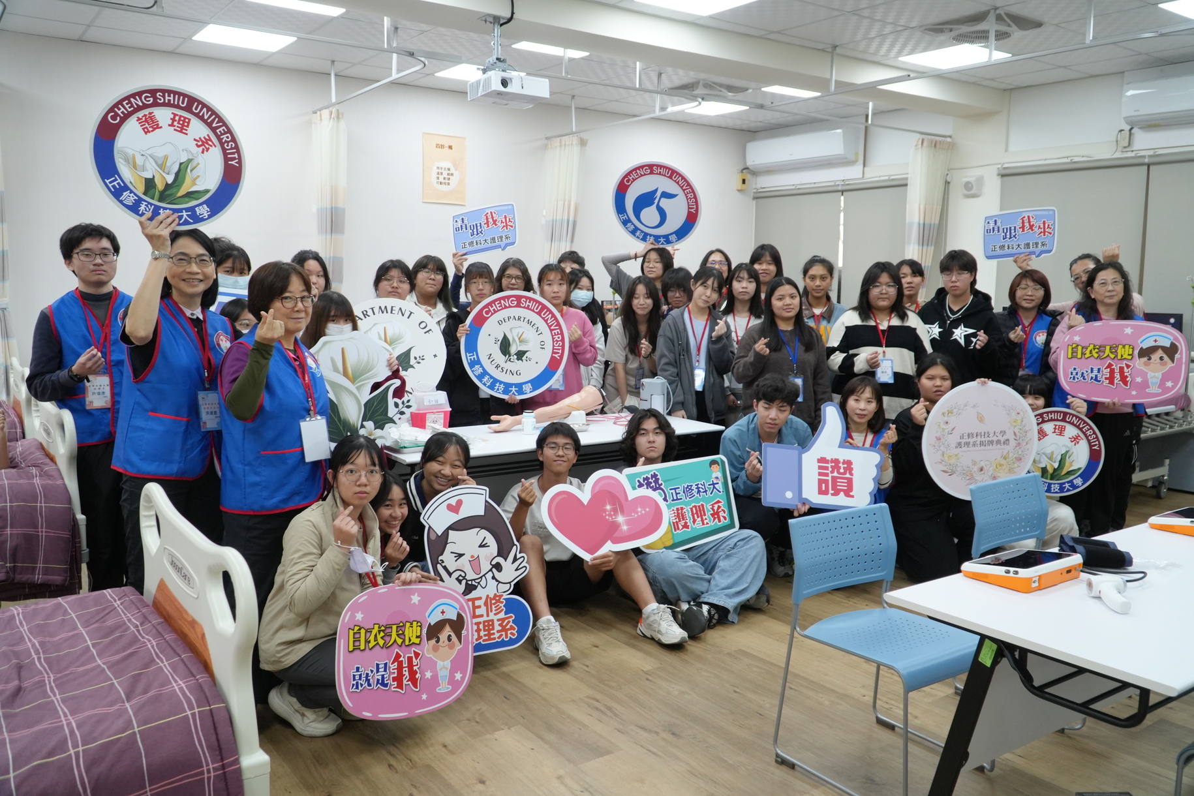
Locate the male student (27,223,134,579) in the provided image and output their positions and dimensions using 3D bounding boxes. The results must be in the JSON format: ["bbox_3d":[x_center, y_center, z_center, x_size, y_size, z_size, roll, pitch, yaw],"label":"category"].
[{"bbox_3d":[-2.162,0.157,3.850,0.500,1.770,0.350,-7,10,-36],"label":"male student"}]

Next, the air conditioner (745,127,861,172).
[{"bbox_3d":[2.145,-2.628,9.590,0.230,0.310,1.260,-7,11,-37],"label":"air conditioner"}]

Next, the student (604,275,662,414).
[{"bbox_3d":[0.218,0.031,5.443,0.440,1.530,0.360,-2,9,-12],"label":"student"}]

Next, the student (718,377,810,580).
[{"bbox_3d":[0.894,0.372,4.700,0.500,0.972,0.600,-1,7,-9],"label":"student"}]

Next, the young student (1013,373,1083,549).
[{"bbox_3d":[2.333,0.376,4.680,0.480,0.996,0.600,3,8,20],"label":"young student"}]

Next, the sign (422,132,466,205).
[{"bbox_3d":[-1.319,-1.988,7.794,0.415,0.585,0.020,-7,11,-37],"label":"sign"}]

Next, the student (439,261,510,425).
[{"bbox_3d":[-0.643,0.055,4.800,0.480,1.548,0.380,-1,7,-12],"label":"student"}]

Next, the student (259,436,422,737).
[{"bbox_3d":[-0.865,0.593,3.080,0.460,0.910,0.620,-5,9,-37],"label":"student"}]

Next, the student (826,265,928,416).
[{"bbox_3d":[1.555,0.041,4.950,0.560,1.577,0.380,2,7,14],"label":"student"}]

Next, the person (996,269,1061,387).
[{"bbox_3d":[2.652,-0.009,5.563,0.480,1.550,0.360,4,9,25],"label":"person"}]

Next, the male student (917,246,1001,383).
[{"bbox_3d":[2.029,0.003,5.000,0.500,1.649,0.340,3,8,18],"label":"male student"}]

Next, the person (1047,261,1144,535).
[{"bbox_3d":[2.850,0.026,5.100,0.500,1.593,0.360,4,8,25],"label":"person"}]

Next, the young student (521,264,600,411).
[{"bbox_3d":[-0.202,0.048,4.900,0.460,1.544,0.340,0,7,-6],"label":"young student"}]

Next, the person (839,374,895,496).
[{"bbox_3d":[1.392,0.378,4.680,0.480,0.973,0.580,2,7,14],"label":"person"}]

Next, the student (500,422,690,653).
[{"bbox_3d":[-0.048,0.586,3.986,0.740,0.860,0.850,-3,9,-15],"label":"student"}]

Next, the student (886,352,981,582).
[{"bbox_3d":[1.787,0.332,4.715,0.540,1.130,0.620,2,9,12],"label":"student"}]

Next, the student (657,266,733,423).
[{"bbox_3d":[0.544,0.050,4.950,0.470,1.543,0.340,1,7,3],"label":"student"}]

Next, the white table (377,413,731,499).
[{"bbox_3d":[-0.254,0.538,4.729,1.740,0.740,0.736,-5,10,-28],"label":"white table"}]

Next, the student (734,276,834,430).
[{"bbox_3d":[1.061,0.072,5.139,0.540,1.530,0.360,-1,8,-3],"label":"student"}]

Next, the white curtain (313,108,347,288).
[{"bbox_3d":[-1.947,-0.928,6.648,0.140,2.350,0.300,-5,9,-36],"label":"white curtain"}]

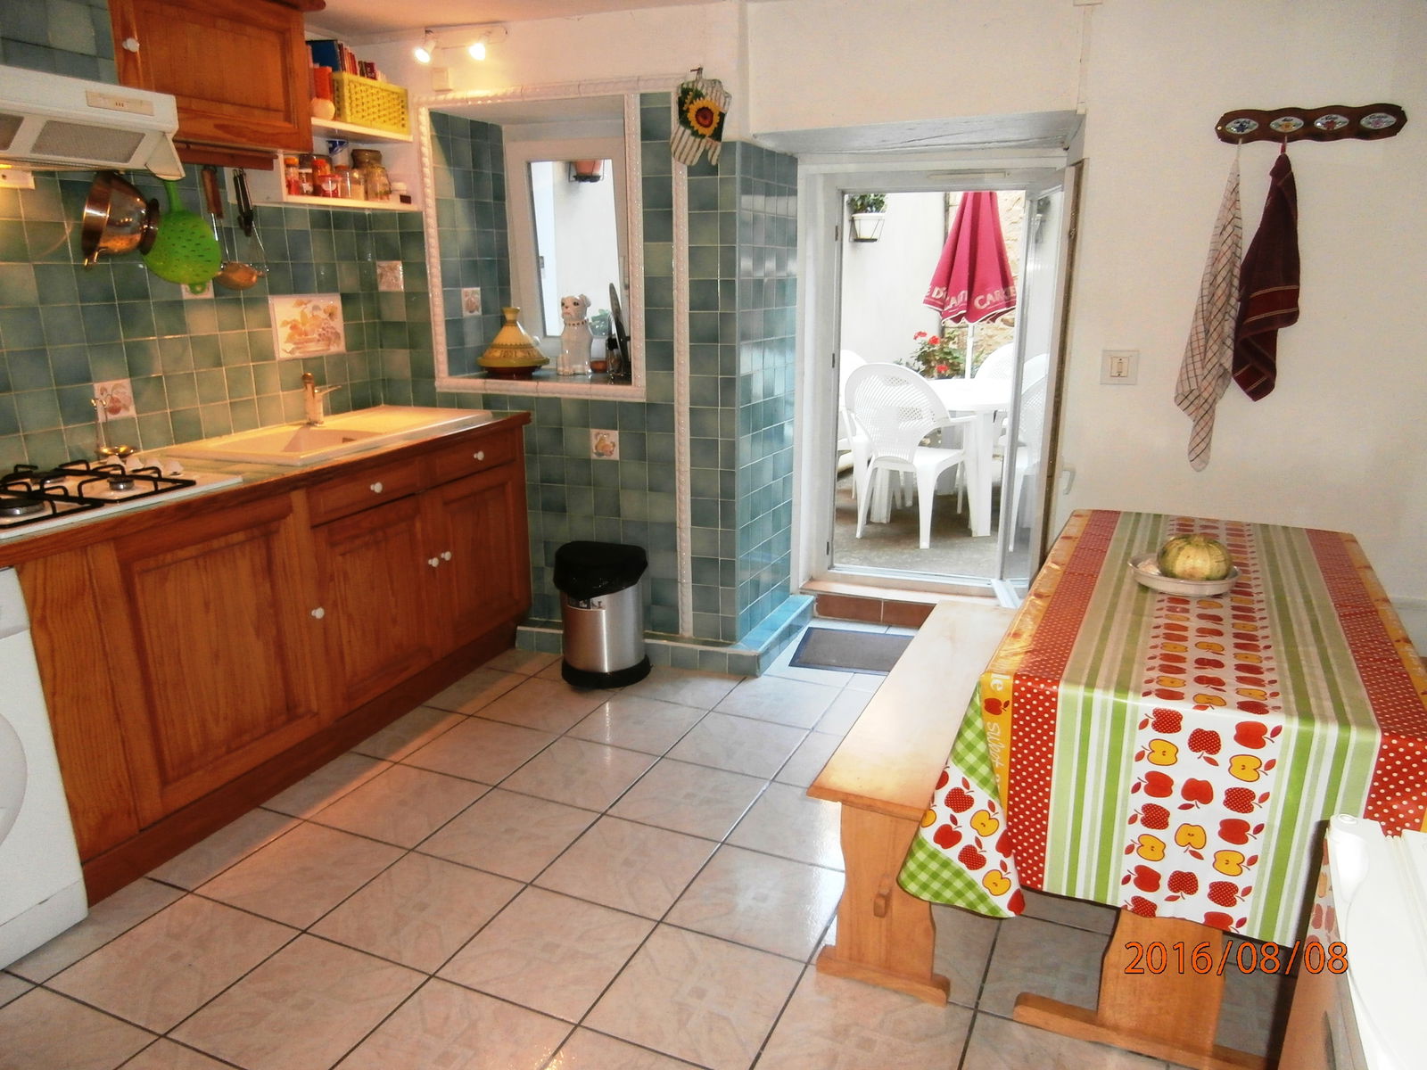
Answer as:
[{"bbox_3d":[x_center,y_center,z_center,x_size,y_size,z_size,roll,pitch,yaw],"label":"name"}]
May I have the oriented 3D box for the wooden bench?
[{"bbox_3d":[0.494,0.550,2.239,0.260,0.465,1.135,6,16,24],"label":"wooden bench"}]

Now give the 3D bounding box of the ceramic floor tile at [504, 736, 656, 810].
[{"bbox_3d":[-0.371,0.670,2.783,0.333,0.010,0.333,6,16,23],"label":"ceramic floor tile"}]

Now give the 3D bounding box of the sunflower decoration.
[{"bbox_3d":[-0.037,-1.288,3.055,0.180,0.275,0.040,5,15,18],"label":"sunflower decoration"}]

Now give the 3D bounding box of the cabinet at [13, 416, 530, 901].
[{"bbox_3d":[-1.246,0.190,2.849,0.615,0.872,1.870,5,16,19],"label":"cabinet"}]

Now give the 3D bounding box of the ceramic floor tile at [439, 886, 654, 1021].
[{"bbox_3d":[-0.349,0.892,2.127,0.344,0.010,0.344,6,16,23],"label":"ceramic floor tile"}]

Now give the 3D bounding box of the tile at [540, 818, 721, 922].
[{"bbox_3d":[-0.200,0.782,2.350,0.333,0.010,0.333,6,16,23],"label":"tile"}]

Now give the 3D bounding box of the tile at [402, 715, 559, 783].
[{"bbox_3d":[-0.705,0.659,3.021,0.344,0.010,0.344,6,16,23],"label":"tile"}]

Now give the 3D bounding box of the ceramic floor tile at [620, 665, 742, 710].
[{"bbox_3d":[-0.108,0.536,3.486,0.344,0.010,0.309,6,16,23],"label":"ceramic floor tile"}]

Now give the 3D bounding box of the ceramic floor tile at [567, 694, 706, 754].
[{"bbox_3d":[-0.233,0.592,3.081,0.333,0.010,0.333,6,16,23],"label":"ceramic floor tile"}]

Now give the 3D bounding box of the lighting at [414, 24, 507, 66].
[{"bbox_3d":[-0.867,-1.657,3.341,0.320,0.125,0.120,4,15,17],"label":"lighting"}]

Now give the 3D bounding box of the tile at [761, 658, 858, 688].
[{"bbox_3d":[0.353,0.463,3.515,0.332,0.010,0.332,6,16,24],"label":"tile"}]

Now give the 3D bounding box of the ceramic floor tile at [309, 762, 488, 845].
[{"bbox_3d":[-0.847,0.740,2.711,0.344,0.010,0.344,6,16,23],"label":"ceramic floor tile"}]

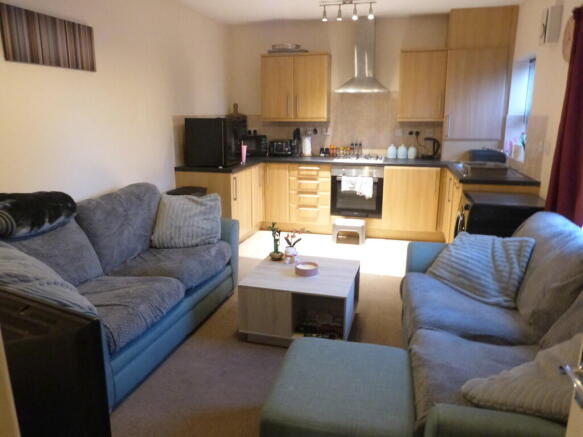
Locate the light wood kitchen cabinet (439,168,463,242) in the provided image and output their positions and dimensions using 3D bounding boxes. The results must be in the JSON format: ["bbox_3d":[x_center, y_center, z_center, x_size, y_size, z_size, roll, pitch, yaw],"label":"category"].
[{"bbox_3d":[1.861,-0.001,4.086,0.580,0.830,1.200,3,14,14],"label":"light wood kitchen cabinet"}]

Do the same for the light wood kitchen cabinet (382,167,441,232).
[{"bbox_3d":[1.407,-0.278,4.995,0.599,0.713,0.570,3,14,15],"label":"light wood kitchen cabinet"}]

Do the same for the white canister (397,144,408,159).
[{"bbox_3d":[1.346,-0.805,5.086,0.112,0.172,0.112,3,15,14],"label":"white canister"}]

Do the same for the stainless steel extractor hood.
[{"bbox_3d":[0.843,-1.885,4.843,0.602,0.860,0.480,3,14,15],"label":"stainless steel extractor hood"}]

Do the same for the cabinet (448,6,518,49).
[{"bbox_3d":[2.065,-2.045,4.567,0.640,0.392,0.295,3,14,15],"label":"cabinet"}]

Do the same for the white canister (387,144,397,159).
[{"bbox_3d":[1.246,-0.824,5.224,0.116,0.180,0.116,3,14,14],"label":"white canister"}]

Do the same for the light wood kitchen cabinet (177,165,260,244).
[{"bbox_3d":[-0.771,-0.158,4.831,0.619,0.852,0.974,3,14,15],"label":"light wood kitchen cabinet"}]

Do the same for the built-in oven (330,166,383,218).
[{"bbox_3d":[0.823,-0.366,5.112,0.598,0.594,0.550,3,14,15],"label":"built-in oven"}]

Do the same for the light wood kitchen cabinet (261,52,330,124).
[{"bbox_3d":[0.073,-1.613,5.260,0.825,0.787,0.300,3,14,14],"label":"light wood kitchen cabinet"}]

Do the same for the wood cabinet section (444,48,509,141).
[{"bbox_3d":[2.038,-1.382,4.760,0.606,0.968,0.310,3,13,14],"label":"wood cabinet section"}]

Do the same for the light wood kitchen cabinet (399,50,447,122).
[{"bbox_3d":[1.517,-1.532,4.904,0.496,0.787,0.300,3,14,14],"label":"light wood kitchen cabinet"}]

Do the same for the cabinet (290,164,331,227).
[{"bbox_3d":[0.293,-0.324,5.354,0.511,0.780,0.570,3,14,14],"label":"cabinet"}]

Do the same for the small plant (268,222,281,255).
[{"bbox_3d":[-0.117,0.156,3.045,0.095,0.264,0.095,3,14,15],"label":"small plant"}]

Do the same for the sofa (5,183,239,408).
[{"bbox_3d":[-1.096,0.321,2.788,0.910,0.870,1.800,3,14,12],"label":"sofa"}]

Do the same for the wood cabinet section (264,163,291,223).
[{"bbox_3d":[-0.101,-0.362,5.360,0.304,0.719,0.550,3,13,14],"label":"wood cabinet section"}]

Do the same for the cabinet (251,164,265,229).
[{"bbox_3d":[-0.676,-0.276,5.092,0.580,0.750,0.420,3,14,14],"label":"cabinet"}]

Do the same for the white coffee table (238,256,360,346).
[{"bbox_3d":[0.085,0.554,2.844,0.666,0.400,0.650,4,14,15],"label":"white coffee table"}]

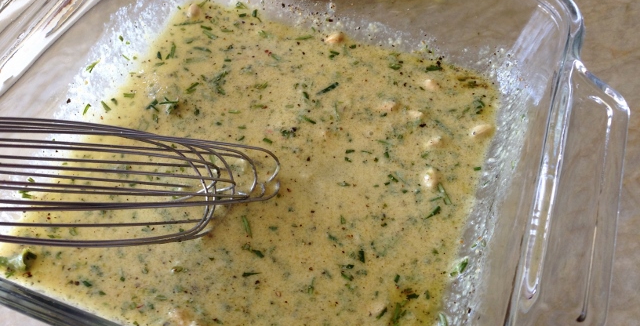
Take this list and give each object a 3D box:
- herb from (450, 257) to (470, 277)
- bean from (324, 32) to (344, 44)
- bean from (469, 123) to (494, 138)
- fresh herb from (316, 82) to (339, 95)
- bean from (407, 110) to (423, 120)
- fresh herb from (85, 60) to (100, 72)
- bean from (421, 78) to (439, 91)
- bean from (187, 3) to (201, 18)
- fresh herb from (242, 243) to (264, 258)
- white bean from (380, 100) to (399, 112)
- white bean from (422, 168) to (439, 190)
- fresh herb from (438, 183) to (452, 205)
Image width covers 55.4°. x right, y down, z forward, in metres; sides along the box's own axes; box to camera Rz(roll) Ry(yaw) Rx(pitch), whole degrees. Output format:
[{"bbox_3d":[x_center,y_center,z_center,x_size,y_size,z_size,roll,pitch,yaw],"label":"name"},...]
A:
[{"bbox_3d":[0.056,0.042,0.244,0.011,0.002,0.004,-52,27,10],"label":"herb"},{"bbox_3d":[0.008,-0.067,0.329,0.011,0.006,0.007,-14,55,-9],"label":"bean"},{"bbox_3d":[0.076,-0.015,0.287,0.013,0.007,0.008,-21,58,-15],"label":"bean"},{"bbox_3d":[0.004,-0.037,0.306,0.013,0.002,0.003,-28,58,-18],"label":"fresh herb"},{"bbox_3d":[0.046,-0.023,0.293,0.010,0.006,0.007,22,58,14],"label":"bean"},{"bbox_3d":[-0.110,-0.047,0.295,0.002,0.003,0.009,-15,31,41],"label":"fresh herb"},{"bbox_3d":[0.057,-0.039,0.308,0.010,0.006,0.007,27,59,19],"label":"bean"},{"bbox_3d":[-0.069,-0.083,0.332,0.007,0.007,0.011,16,57,10],"label":"bean"},{"bbox_3d":[-0.028,0.037,0.253,0.010,0.002,0.004,22,57,16],"label":"fresh herb"},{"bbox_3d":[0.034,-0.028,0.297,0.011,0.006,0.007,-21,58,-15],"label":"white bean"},{"bbox_3d":[0.049,0.007,0.271,0.008,0.007,0.013,15,56,9],"label":"white bean"},{"bbox_3d":[0.055,0.014,0.266,0.003,0.002,0.013,-16,57,-11],"label":"fresh herb"}]

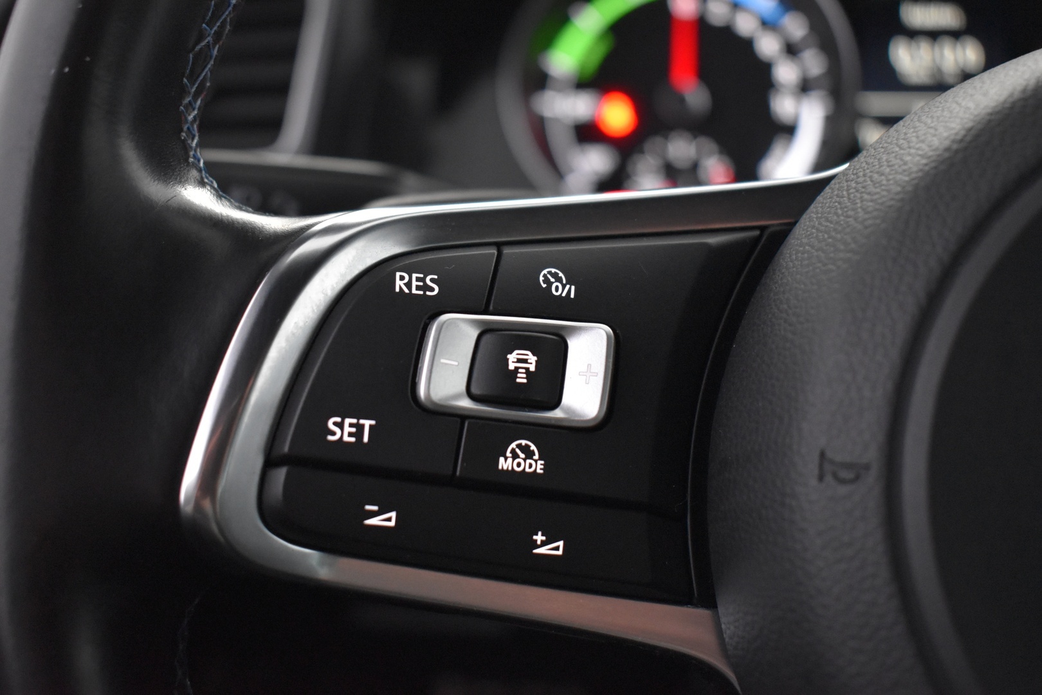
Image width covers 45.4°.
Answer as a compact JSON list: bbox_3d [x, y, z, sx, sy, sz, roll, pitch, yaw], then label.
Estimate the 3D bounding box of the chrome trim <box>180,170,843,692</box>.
[{"bbox_3d":[-0.001,0.011,0.191,0.098,0.081,0.022,5,-7,8],"label":"chrome trim"}]

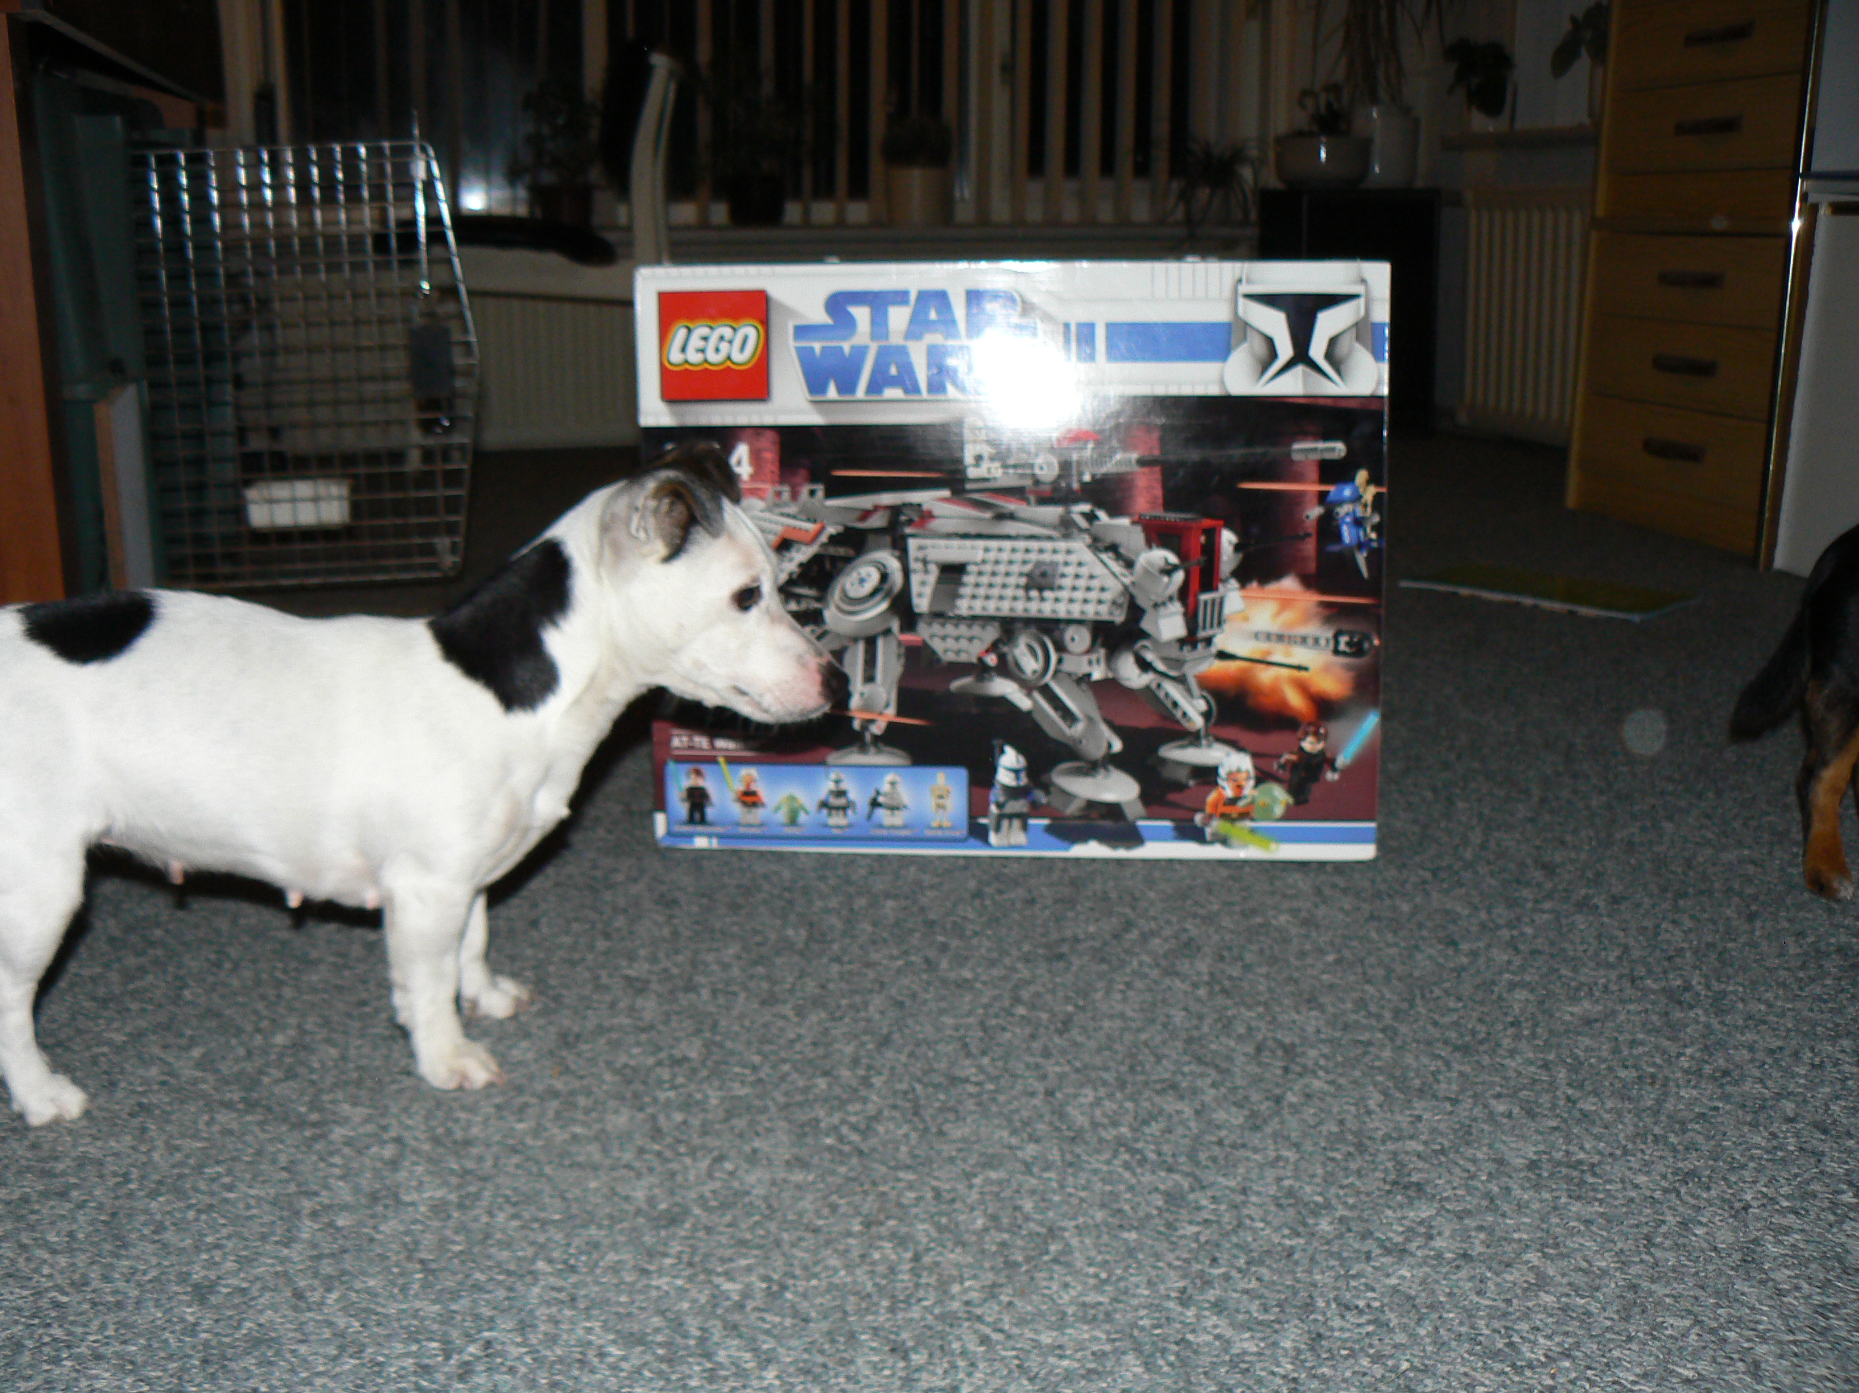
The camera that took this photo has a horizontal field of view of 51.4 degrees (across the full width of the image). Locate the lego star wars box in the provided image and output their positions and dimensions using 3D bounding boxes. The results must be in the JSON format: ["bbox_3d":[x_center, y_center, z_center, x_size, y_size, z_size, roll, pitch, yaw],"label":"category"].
[{"bbox_3d":[0.055,-0.091,1.292,0.480,0.380,0.086,0,11,5],"label":"lego star wars box"}]

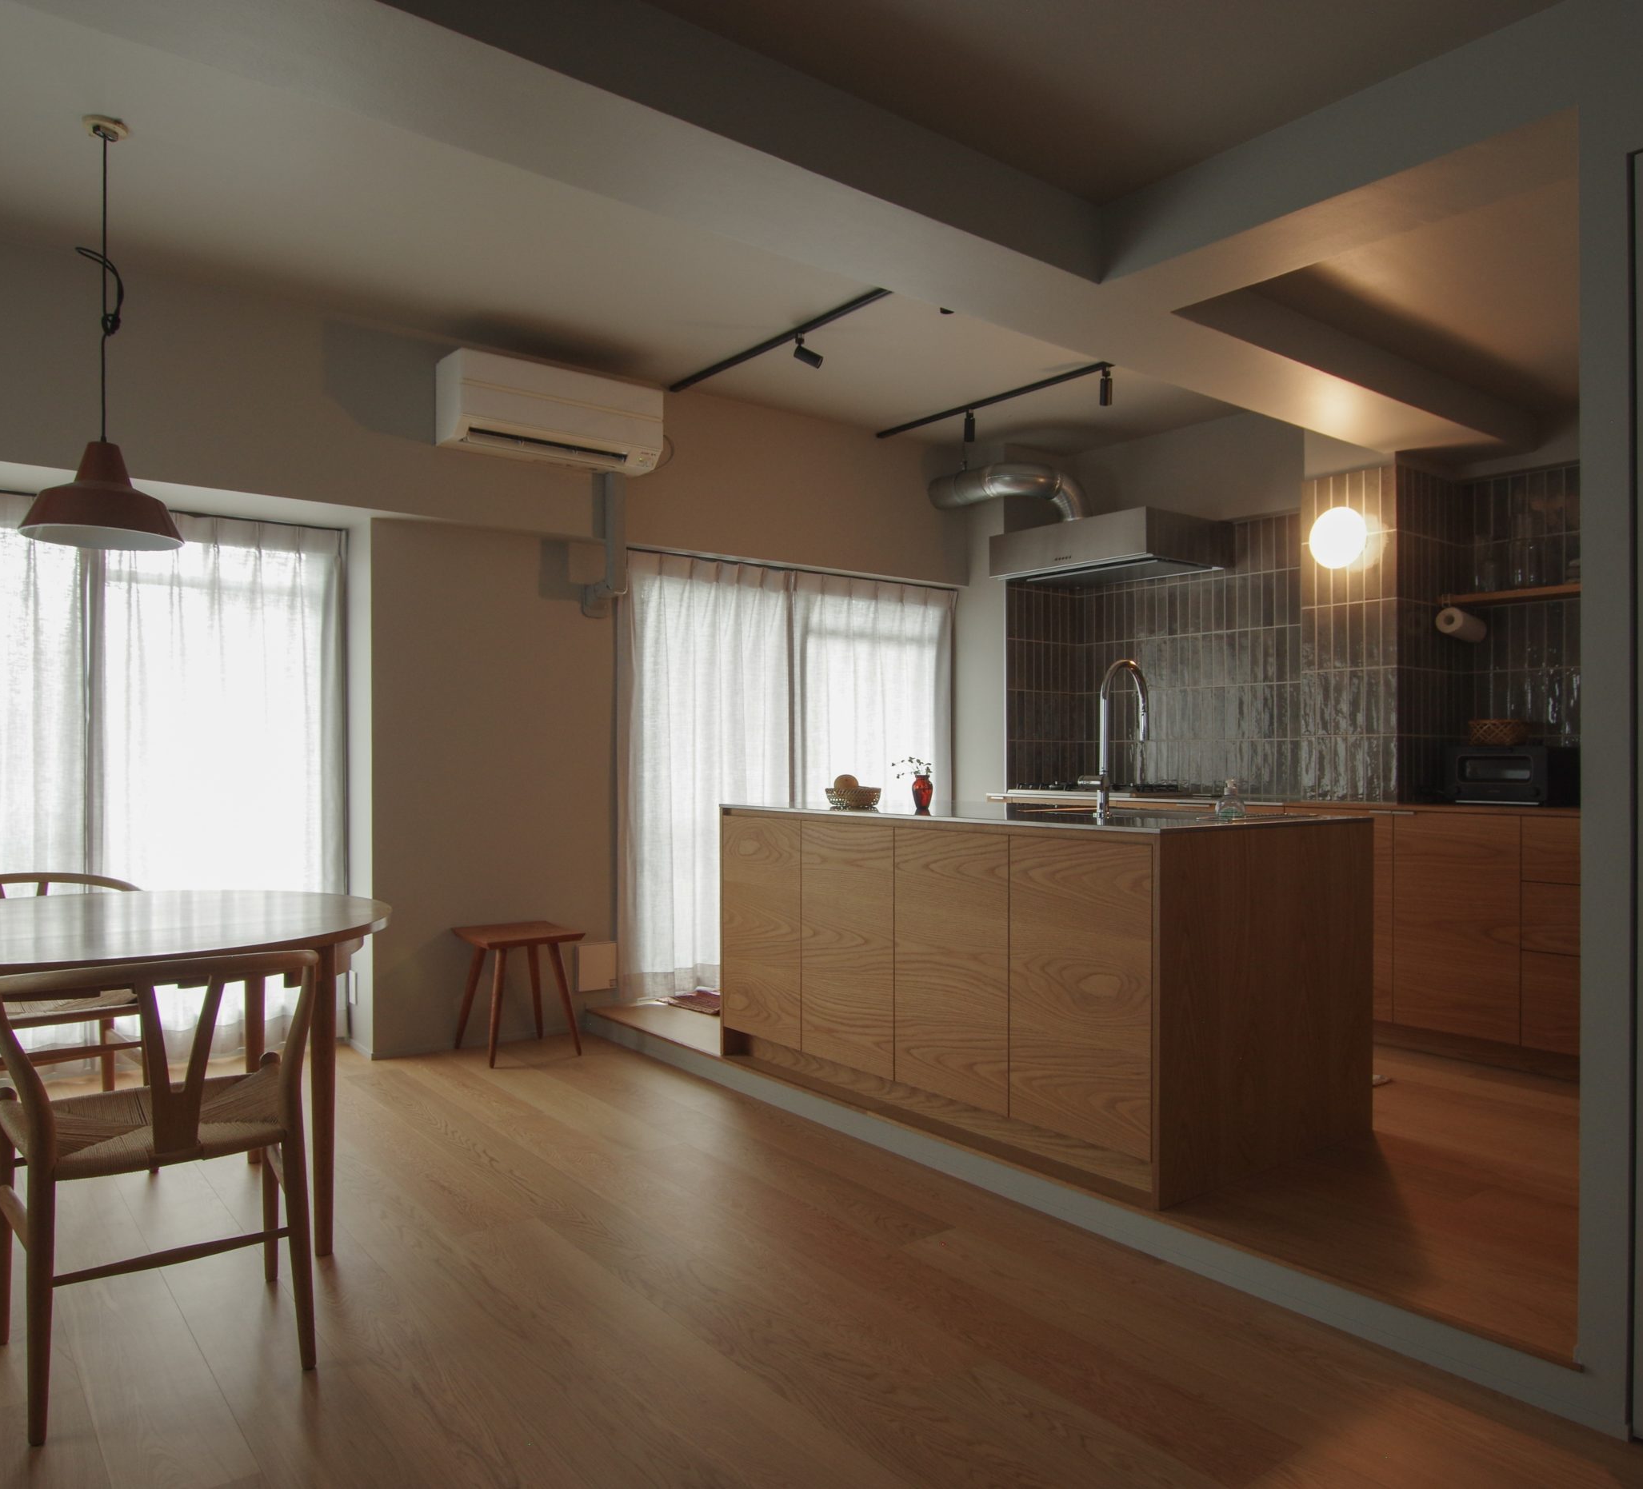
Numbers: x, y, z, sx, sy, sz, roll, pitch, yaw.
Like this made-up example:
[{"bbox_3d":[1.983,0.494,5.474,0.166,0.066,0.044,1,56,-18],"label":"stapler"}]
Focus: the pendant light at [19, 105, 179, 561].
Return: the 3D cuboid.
[{"bbox_3d":[-1.740,-0.997,2.871,0.339,1.030,0.339,1,-1,-39],"label":"pendant light"}]

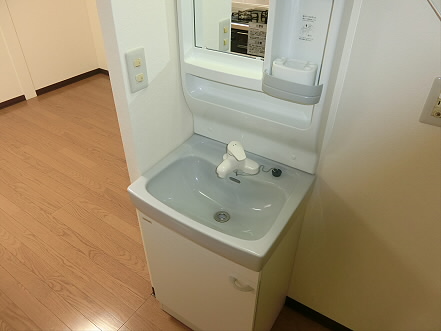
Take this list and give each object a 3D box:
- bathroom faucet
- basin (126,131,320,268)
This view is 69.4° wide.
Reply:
[{"bbox_3d":[0.049,-0.010,1.078,0.150,0.110,0.165,20,40,25],"label":"bathroom faucet"},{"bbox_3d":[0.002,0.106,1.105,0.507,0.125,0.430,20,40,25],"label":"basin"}]

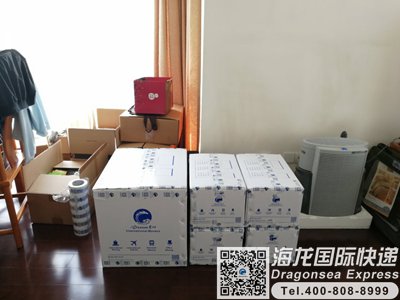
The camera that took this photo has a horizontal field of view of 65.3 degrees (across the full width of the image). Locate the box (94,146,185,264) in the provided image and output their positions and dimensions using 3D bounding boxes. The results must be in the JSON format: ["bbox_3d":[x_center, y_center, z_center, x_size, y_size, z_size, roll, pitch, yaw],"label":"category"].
[{"bbox_3d":[-0.320,0.333,1.989,0.490,0.500,0.600,-1,20,-2],"label":"box"}]

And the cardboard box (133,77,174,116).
[{"bbox_3d":[-0.449,-0.537,3.068,0.298,0.311,0.278,3,21,8],"label":"cardboard box"}]

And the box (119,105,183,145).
[{"bbox_3d":[-0.451,-0.240,3.078,0.555,0.253,0.371,2,21,6],"label":"box"}]

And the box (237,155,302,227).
[{"bbox_3d":[0.401,0.233,1.924,0.300,0.245,0.500,0,20,-1],"label":"box"}]

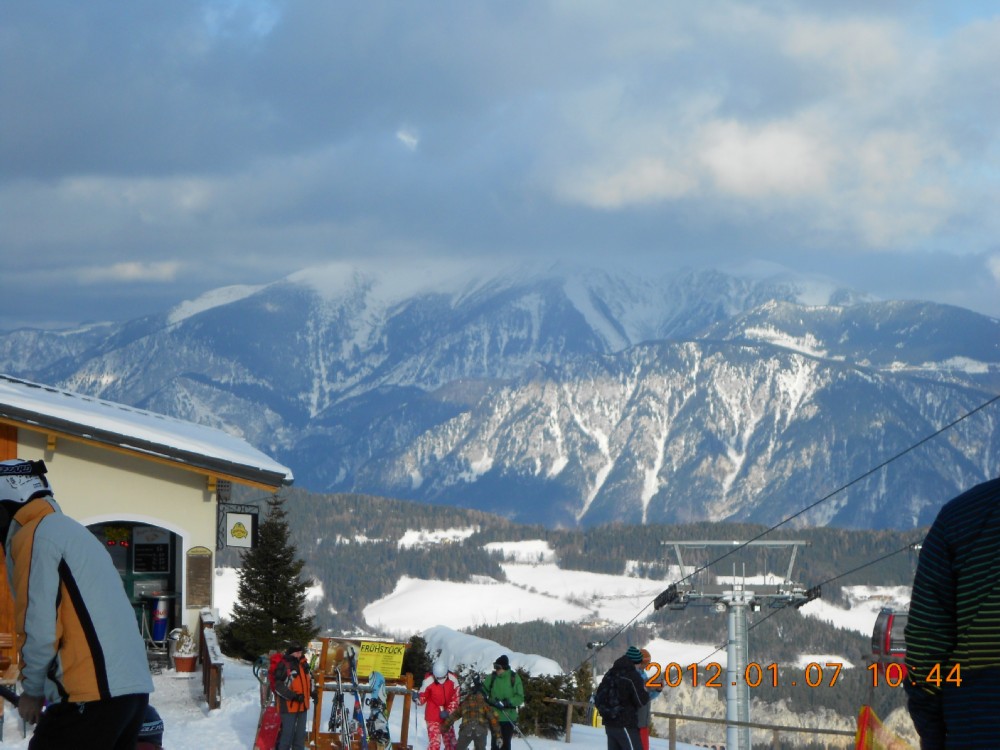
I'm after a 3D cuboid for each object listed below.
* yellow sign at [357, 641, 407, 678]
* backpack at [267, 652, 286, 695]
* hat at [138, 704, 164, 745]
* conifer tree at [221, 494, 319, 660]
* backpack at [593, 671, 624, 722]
[{"bbox_3d":[-1.559,3.747,37.600,0.600,0.430,0.020,7,-1,9],"label":"yellow sign"},{"bbox_3d":[-2.922,3.969,37.900,0.230,0.520,0.300,0,-1,30],"label":"backpack"},{"bbox_3d":[-1.695,1.650,13.500,0.220,0.190,0.230,0,-1,18],"label":"hat"},{"bbox_3d":[-3.909,3.451,48.500,1.660,2.880,1.660,0,-1,0],"label":"conifer tree"},{"bbox_3d":[1.288,3.788,33.800,0.230,0.550,0.330,13,-6,-43],"label":"backpack"}]

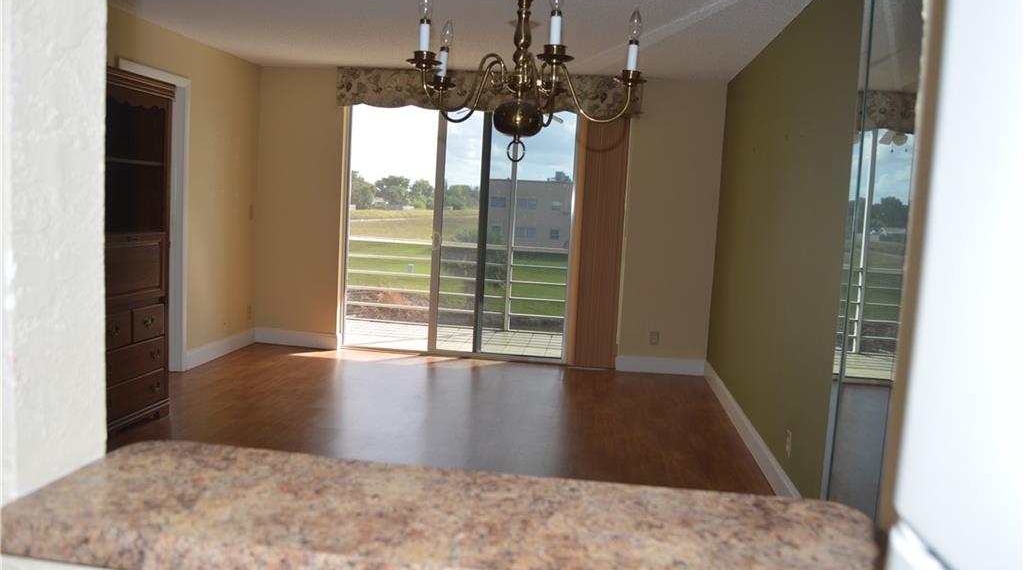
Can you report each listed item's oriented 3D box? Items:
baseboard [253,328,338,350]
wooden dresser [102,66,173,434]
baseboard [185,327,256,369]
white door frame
[{"bbox_3d":[-1.912,0.477,6.793,0.753,0.142,0.020,4,6,6],"label":"baseboard"},{"bbox_3d":[-2.268,-0.158,4.166,0.476,1.950,0.767,4,6,6],"label":"wooden dresser"},{"bbox_3d":[-2.340,0.509,6.284,0.020,0.148,1.132,4,6,6],"label":"baseboard"},{"bbox_3d":[-2.459,-0.376,5.226,0.124,2.128,0.812,4,6,6],"label":"white door frame"}]

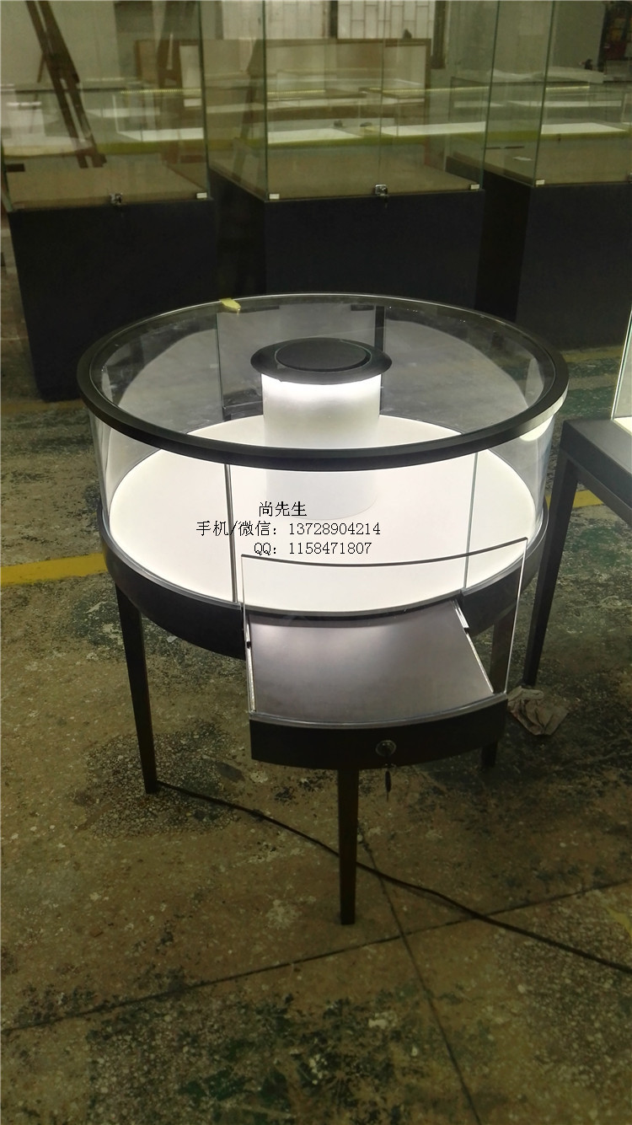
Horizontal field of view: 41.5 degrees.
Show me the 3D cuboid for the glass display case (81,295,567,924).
[{"bbox_3d":[0.026,0.119,1.669,0.854,1.033,1.145,-4,32,-6],"label":"glass display case"}]

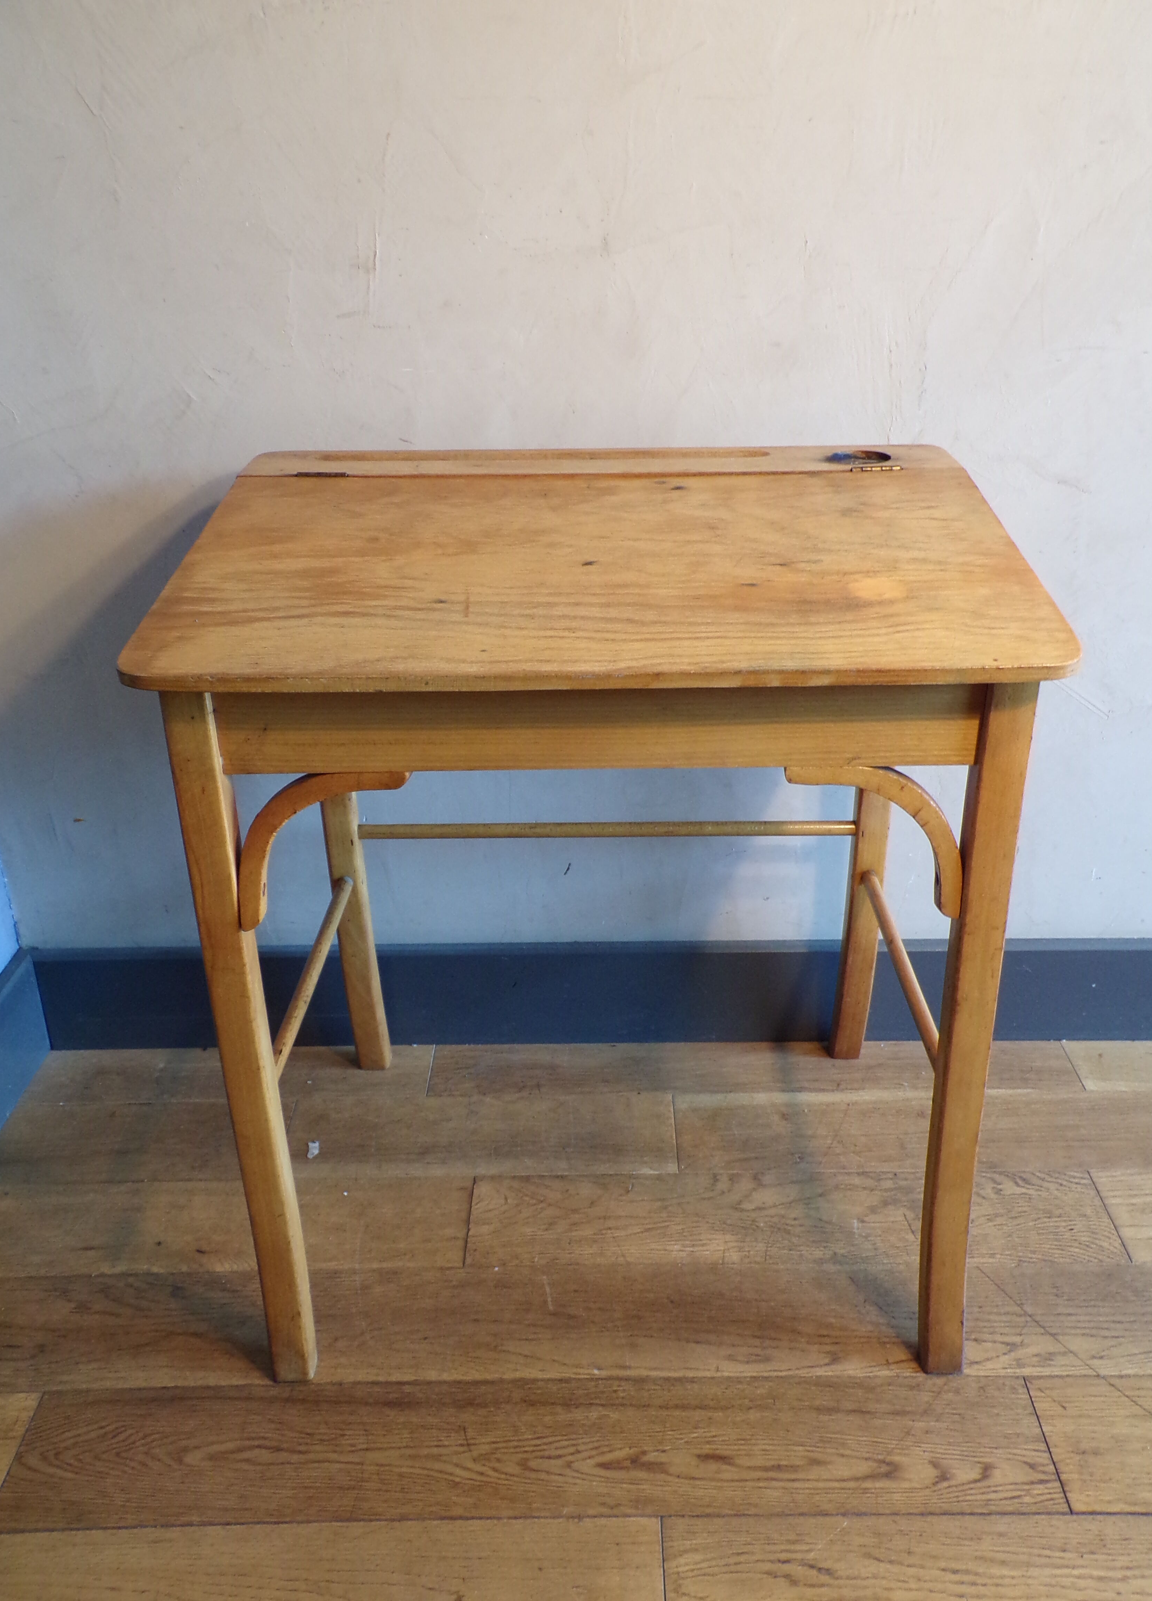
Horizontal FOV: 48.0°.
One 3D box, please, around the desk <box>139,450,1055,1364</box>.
[{"bbox_3d":[0.023,0.081,1.166,0.630,0.690,0.473,-1,26,1],"label":"desk"}]

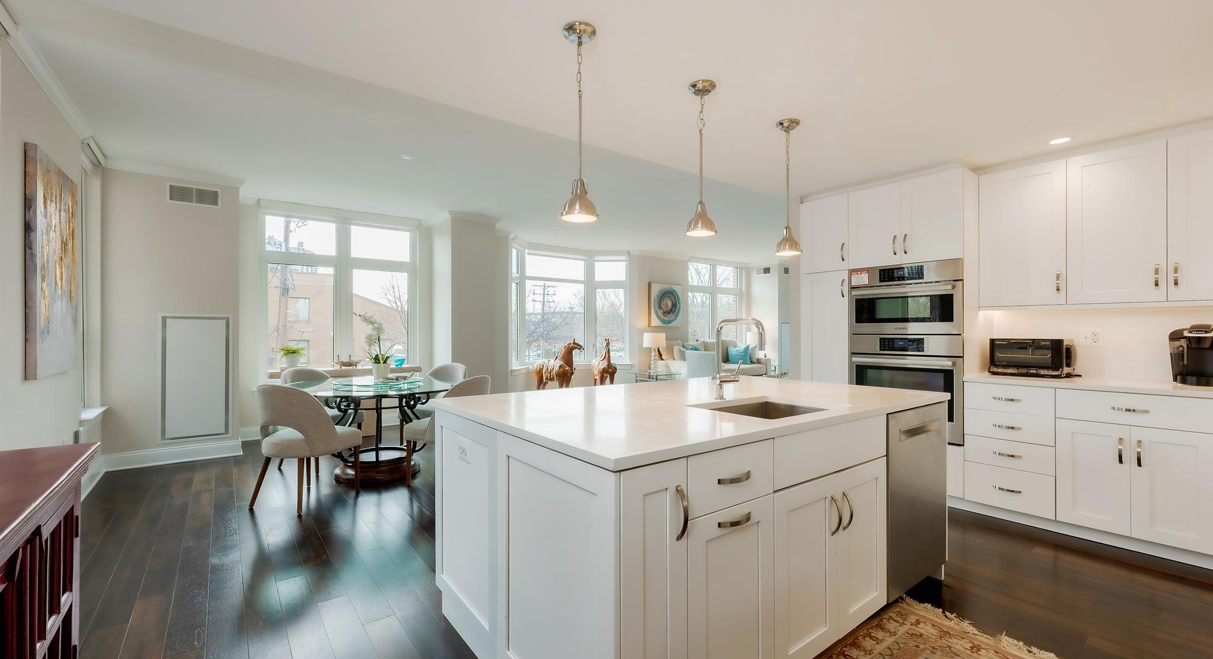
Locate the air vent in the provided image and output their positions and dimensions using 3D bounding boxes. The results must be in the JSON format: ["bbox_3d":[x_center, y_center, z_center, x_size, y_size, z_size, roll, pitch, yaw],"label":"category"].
[{"bbox_3d":[-3.859,-1.248,4.419,0.386,0.186,0.020,0,0,-36],"label":"air vent"}]

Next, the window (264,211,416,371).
[{"bbox_3d":[-3.230,-0.394,5.839,1.636,1.870,0.120,0,0,-36],"label":"window"}]

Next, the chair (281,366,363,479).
[{"bbox_3d":[-2.585,0.807,4.255,0.530,0.855,0.510,0,0,18],"label":"chair"}]

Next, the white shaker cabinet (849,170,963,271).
[{"bbox_3d":[2.402,-0.779,3.645,0.610,0.606,0.741,0,0,-39],"label":"white shaker cabinet"}]

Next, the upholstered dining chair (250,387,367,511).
[{"bbox_3d":[-2.163,0.807,3.397,0.510,0.855,0.530,0,0,20],"label":"upholstered dining chair"}]

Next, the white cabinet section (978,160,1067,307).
[{"bbox_3d":[2.910,-0.611,3.271,0.330,0.932,0.447,0,0,-39],"label":"white cabinet section"}]

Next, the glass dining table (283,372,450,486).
[{"bbox_3d":[-1.950,0.859,4.120,1.470,0.760,1.470,0,0,-39],"label":"glass dining table"}]

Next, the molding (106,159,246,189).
[{"bbox_3d":[-3.931,-1.422,4.338,0.975,0.080,0.065,0,0,-36],"label":"molding"}]

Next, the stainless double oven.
[{"bbox_3d":[2.356,0.151,3.611,0.580,1.248,0.742,0,0,-39],"label":"stainless double oven"}]

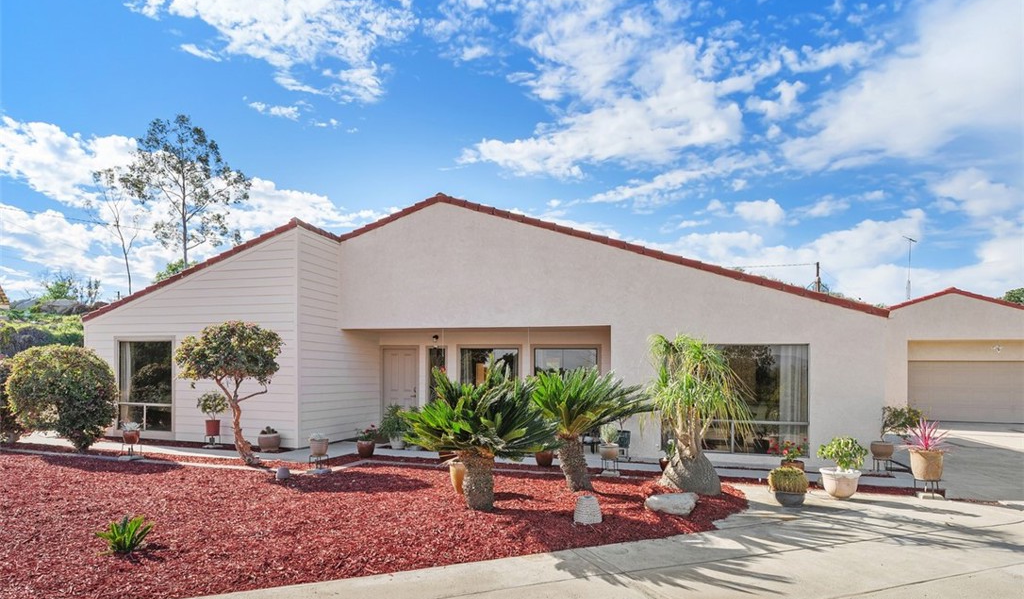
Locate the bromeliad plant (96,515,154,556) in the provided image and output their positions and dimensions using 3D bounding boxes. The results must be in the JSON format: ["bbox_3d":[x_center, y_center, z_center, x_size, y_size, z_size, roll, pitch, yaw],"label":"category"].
[{"bbox_3d":[-3.454,2.109,4.830,0.450,0.310,0.440,3,-5,-36],"label":"bromeliad plant"}]

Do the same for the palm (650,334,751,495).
[{"bbox_3d":[2.476,1.484,7.100,1.260,2.050,1.200,-1,-5,11],"label":"palm"}]

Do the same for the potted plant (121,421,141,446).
[{"bbox_3d":[-6.838,2.405,9.700,0.320,0.450,0.320,3,-5,-35],"label":"potted plant"}]

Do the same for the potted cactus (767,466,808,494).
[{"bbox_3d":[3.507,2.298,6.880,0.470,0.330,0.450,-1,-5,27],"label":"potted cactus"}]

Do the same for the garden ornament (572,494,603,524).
[{"bbox_3d":[0.754,2.093,5.400,0.280,0.290,0.270,-1,-5,11],"label":"garden ornament"}]

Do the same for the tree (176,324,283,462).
[{"bbox_3d":[-4.965,1.635,9.500,1.680,2.480,1.600,3,-5,-28],"label":"tree"}]

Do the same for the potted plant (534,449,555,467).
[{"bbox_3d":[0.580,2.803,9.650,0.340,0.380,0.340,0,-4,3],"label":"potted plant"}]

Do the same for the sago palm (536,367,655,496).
[{"bbox_3d":[1.125,1.840,7.650,1.700,1.660,1.600,0,-4,8],"label":"sago palm"}]

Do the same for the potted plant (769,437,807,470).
[{"bbox_3d":[4.187,2.412,8.200,0.510,0.640,0.490,-1,-5,27],"label":"potted plant"}]

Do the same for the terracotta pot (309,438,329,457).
[{"bbox_3d":[-2.678,2.054,7.500,0.250,0.235,0.250,0,-5,0],"label":"terracotta pot"}]

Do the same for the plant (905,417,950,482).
[{"bbox_3d":[5.765,2.081,7.500,0.530,0.880,0.520,-3,-5,38],"label":"plant"}]

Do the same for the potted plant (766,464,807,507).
[{"bbox_3d":[3.294,2.214,6.450,0.440,0.490,0.430,-1,-5,11],"label":"potted plant"}]

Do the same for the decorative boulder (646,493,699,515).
[{"bbox_3d":[1.903,2.446,6.450,0.600,0.230,0.400,0,-4,9],"label":"decorative boulder"}]

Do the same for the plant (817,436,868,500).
[{"bbox_3d":[4.250,2.147,6.950,0.600,0.770,0.580,-1,-5,11],"label":"plant"}]

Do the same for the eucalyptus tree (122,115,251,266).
[{"bbox_3d":[-20.475,-4.969,34.000,7.400,13.300,7.200,-1,-5,11],"label":"eucalyptus tree"}]

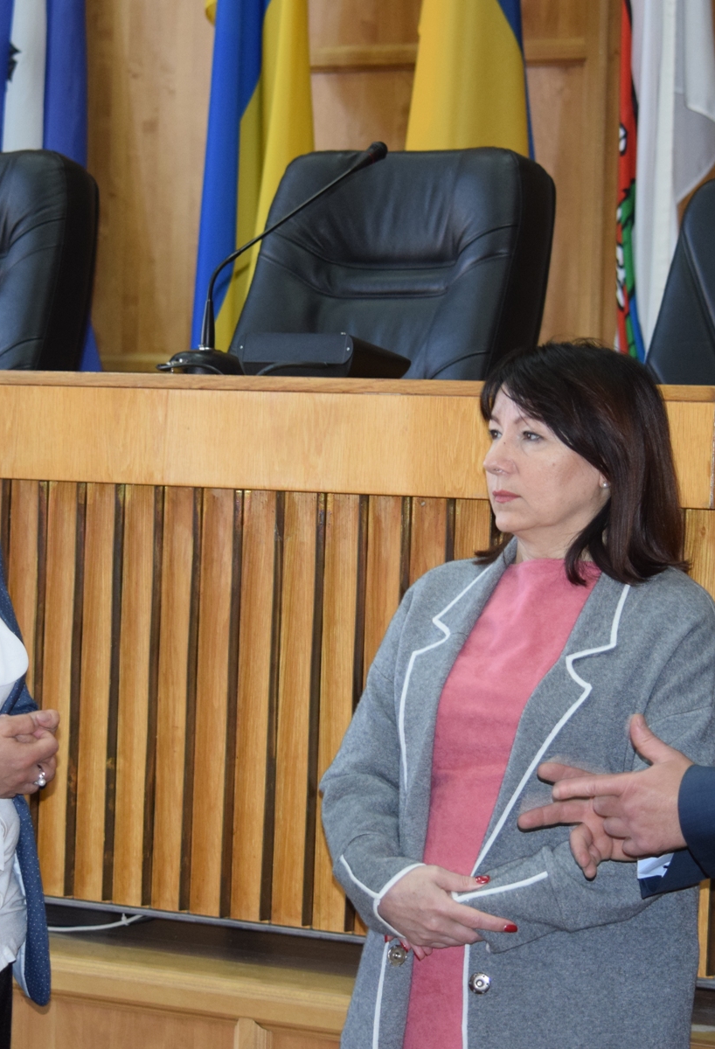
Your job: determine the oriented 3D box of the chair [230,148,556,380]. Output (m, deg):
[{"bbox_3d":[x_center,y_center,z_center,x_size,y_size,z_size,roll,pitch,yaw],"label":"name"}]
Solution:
[{"bbox_3d":[-0.061,-0.044,6.053,0.640,1.223,0.700,3,1,35],"label":"chair"}]

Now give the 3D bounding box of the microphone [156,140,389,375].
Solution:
[{"bbox_3d":[-0.096,-0.385,5.184,0.360,0.340,0.120,1,1,-35],"label":"microphone"}]

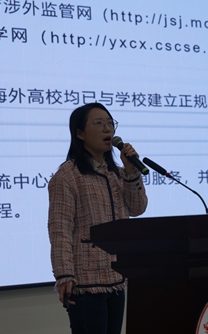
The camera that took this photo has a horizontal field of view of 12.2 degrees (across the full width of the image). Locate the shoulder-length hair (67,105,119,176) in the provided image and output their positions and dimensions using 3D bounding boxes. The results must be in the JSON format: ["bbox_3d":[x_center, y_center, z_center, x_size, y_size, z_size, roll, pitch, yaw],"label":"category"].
[{"bbox_3d":[-0.049,-0.126,4.450,0.205,0.335,0.205,-1,-3,-40],"label":"shoulder-length hair"}]

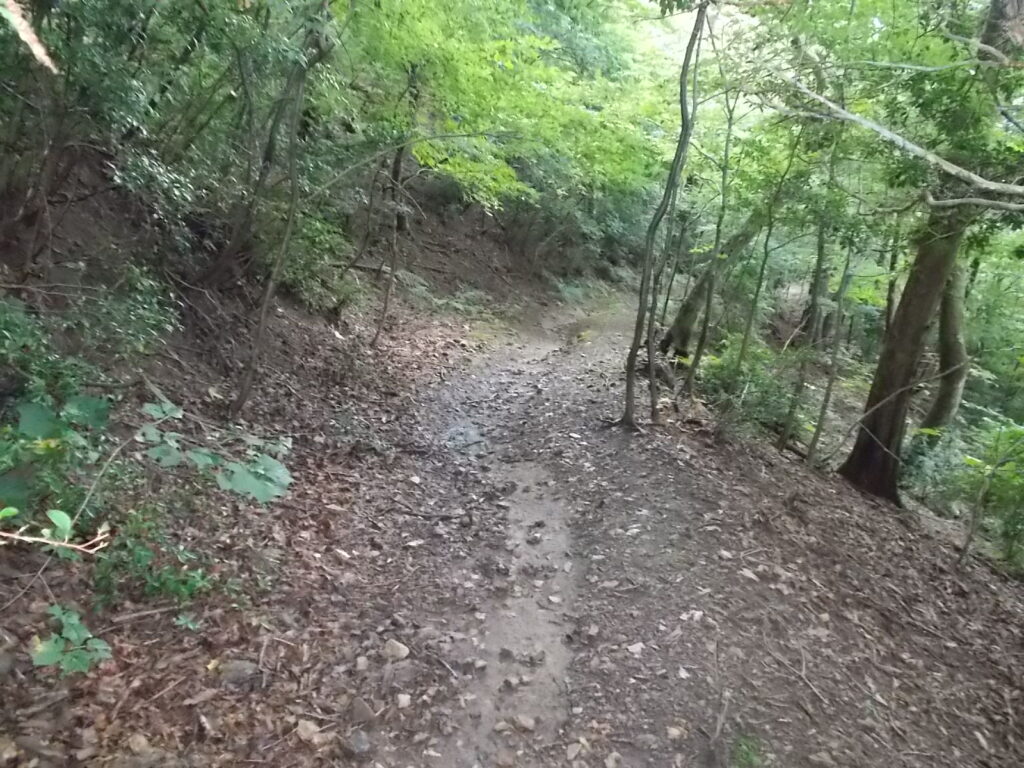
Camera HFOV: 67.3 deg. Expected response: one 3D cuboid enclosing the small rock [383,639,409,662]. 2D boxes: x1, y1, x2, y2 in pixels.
[{"bbox_3d":[-0.389,0.899,2.600,0.085,0.052,0.065,1,13,-8],"label":"small rock"}]

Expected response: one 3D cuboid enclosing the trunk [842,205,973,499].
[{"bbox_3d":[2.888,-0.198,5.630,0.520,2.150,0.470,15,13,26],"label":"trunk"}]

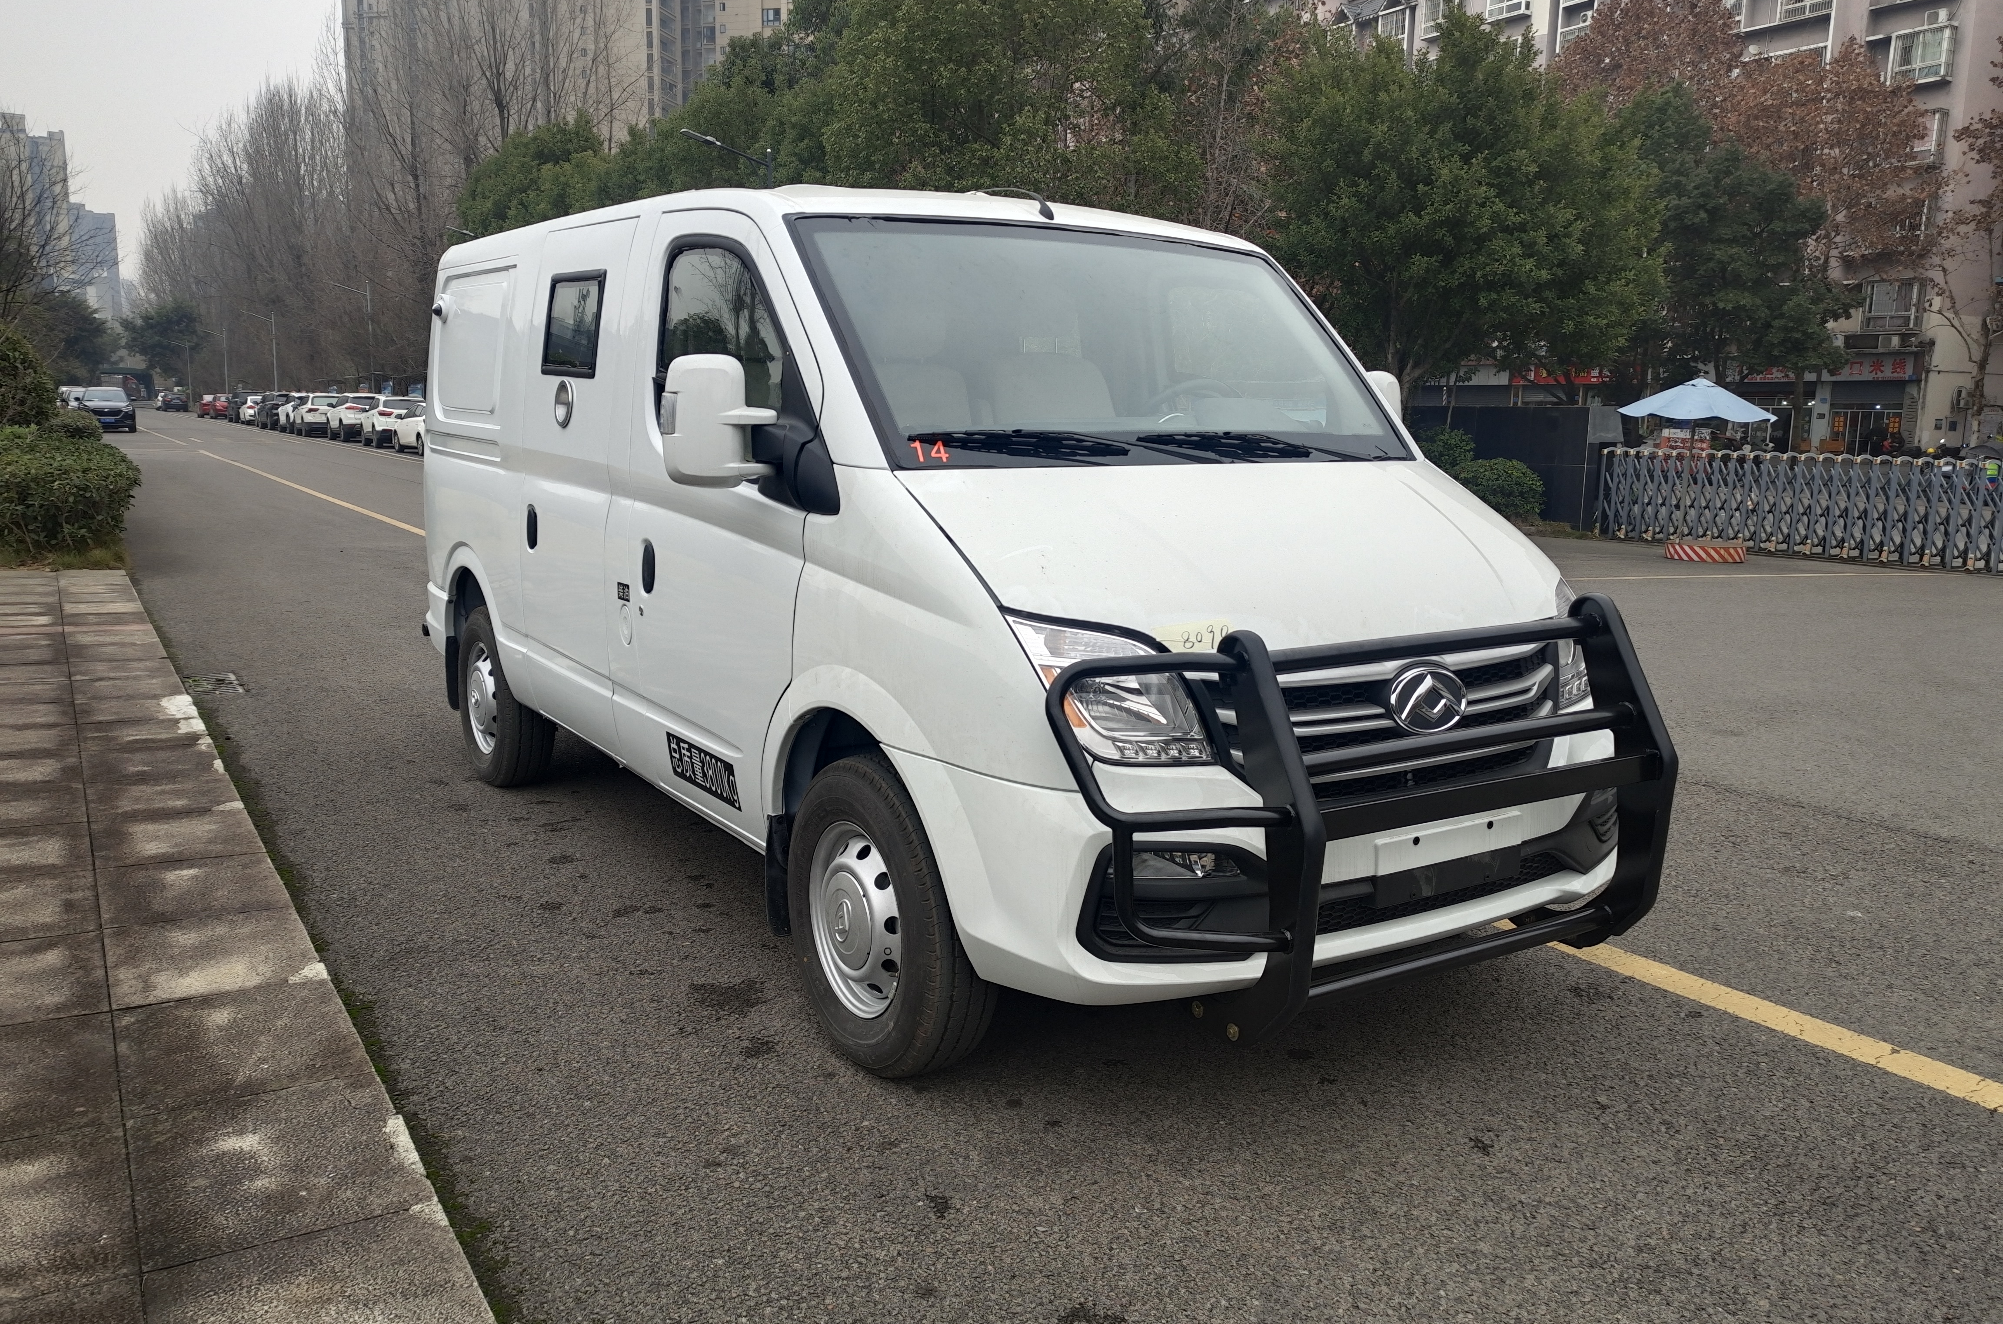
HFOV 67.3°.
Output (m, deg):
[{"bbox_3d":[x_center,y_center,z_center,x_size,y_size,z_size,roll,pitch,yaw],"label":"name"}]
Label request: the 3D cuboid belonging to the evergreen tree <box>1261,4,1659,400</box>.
[{"bbox_3d":[6.551,-5.722,21.642,5.500,7.300,5.200,4,10,16],"label":"evergreen tree"}]

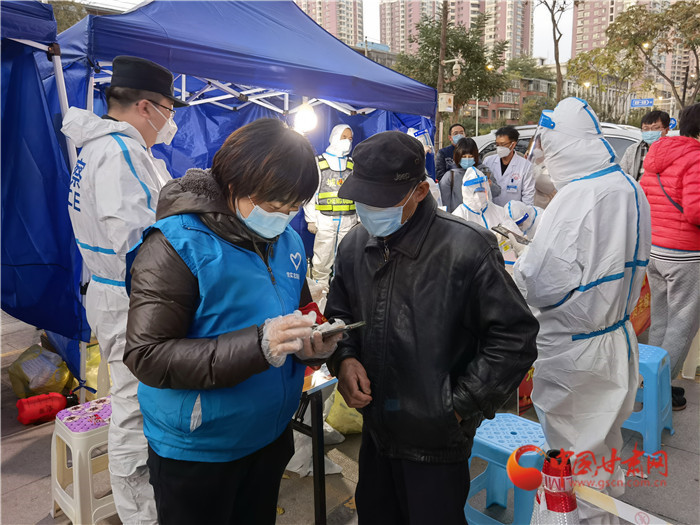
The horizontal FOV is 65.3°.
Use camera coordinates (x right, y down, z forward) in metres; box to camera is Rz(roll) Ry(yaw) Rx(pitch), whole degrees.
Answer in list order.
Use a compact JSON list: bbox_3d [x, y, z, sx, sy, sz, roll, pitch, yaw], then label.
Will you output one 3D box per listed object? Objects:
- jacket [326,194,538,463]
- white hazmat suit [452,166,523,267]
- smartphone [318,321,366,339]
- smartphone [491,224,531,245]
[{"bbox_3d":[0.213,0.147,1.410,0.380,0.660,0.540,-12,15,-42],"label":"jacket"},{"bbox_3d":[0.826,0.142,3.187,0.600,1.380,0.750,-4,11,-12],"label":"white hazmat suit"},{"bbox_3d":[-0.028,0.145,1.150,0.160,0.009,0.075,-24,-2,26],"label":"smartphone"},{"bbox_3d":[0.632,-0.108,2.116,0.160,0.009,0.075,29,25,22],"label":"smartphone"}]

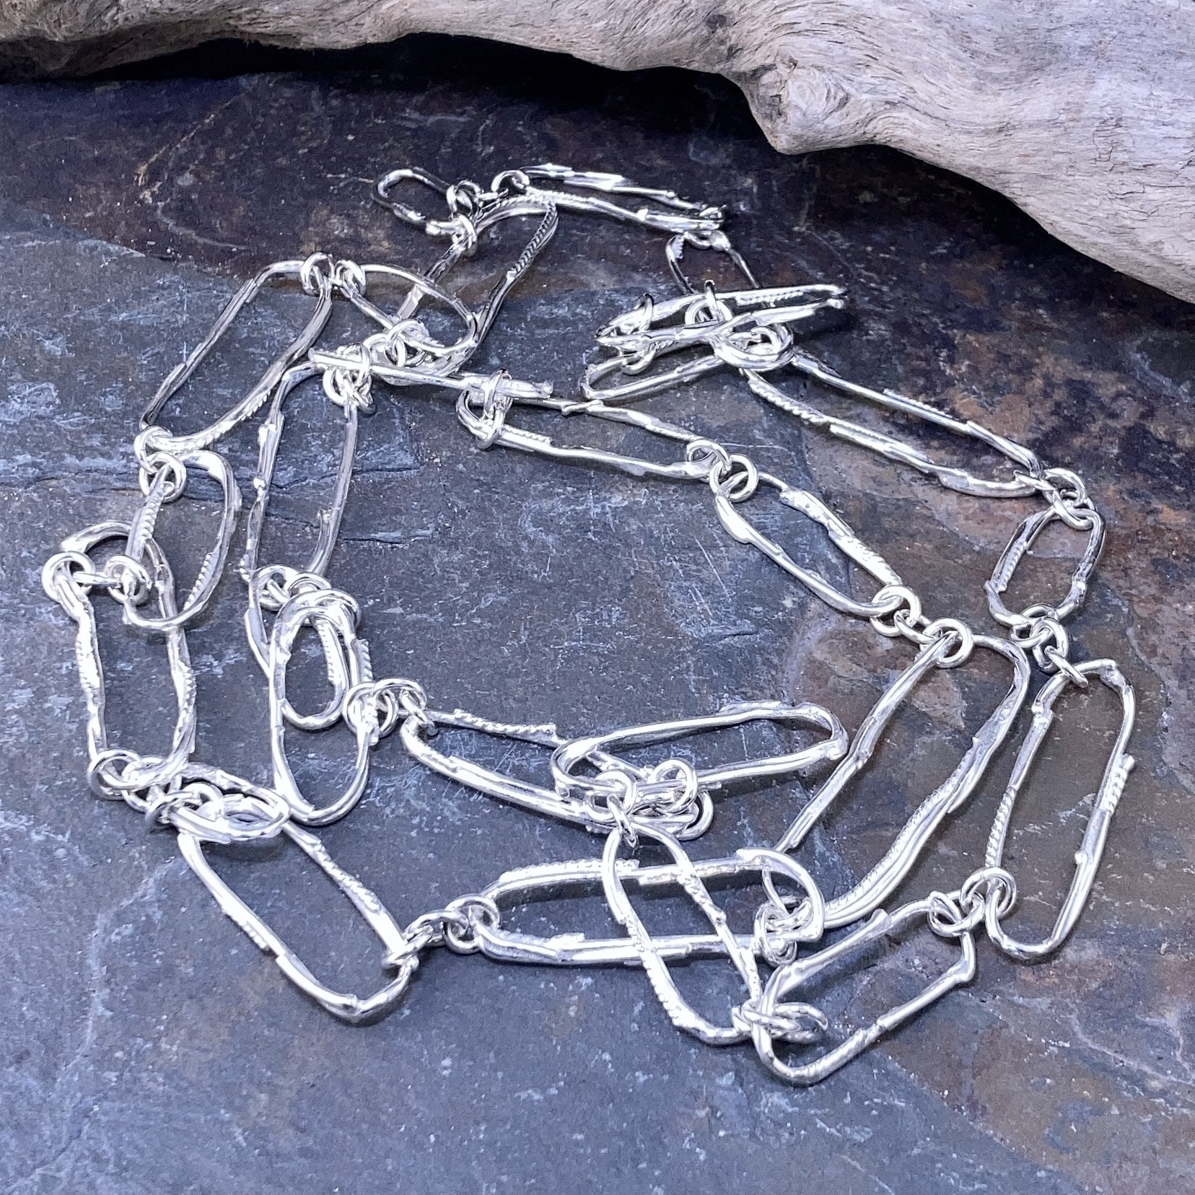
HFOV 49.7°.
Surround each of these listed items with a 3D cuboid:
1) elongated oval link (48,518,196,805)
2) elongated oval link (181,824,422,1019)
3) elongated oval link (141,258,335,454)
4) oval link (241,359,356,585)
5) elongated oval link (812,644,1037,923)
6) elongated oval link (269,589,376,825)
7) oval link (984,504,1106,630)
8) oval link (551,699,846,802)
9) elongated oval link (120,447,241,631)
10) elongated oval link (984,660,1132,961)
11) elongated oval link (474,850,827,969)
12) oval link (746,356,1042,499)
[{"bbox_3d":[-0.064,0.006,0.177,0.014,0.004,0.044,-18,58,-12],"label":"elongated oval link"},{"bbox_3d":[-0.037,0.037,0.157,0.037,0.003,0.014,37,63,22],"label":"elongated oval link"},{"bbox_3d":[-0.057,-0.040,0.209,0.017,0.003,0.045,18,58,12],"label":"elongated oval link"},{"bbox_3d":[-0.048,-0.021,0.212,0.016,0.004,0.051,-2,54,-2],"label":"oval link"},{"bbox_3d":[0.040,0.023,0.167,0.015,0.003,0.051,35,63,21],"label":"elongated oval link"},{"bbox_3d":[-0.039,0.015,0.185,0.014,0.004,0.039,-9,55,-7],"label":"elongated oval link"},{"bbox_3d":[0.065,-0.005,0.185,0.011,0.003,0.026,33,62,20],"label":"oval link"},{"bbox_3d":[0.013,0.020,0.166,0.038,0.003,0.010,-7,57,-8],"label":"oval link"},{"bbox_3d":[-0.060,-0.009,0.187,0.014,0.003,0.034,0,50,0],"label":"elongated oval link"},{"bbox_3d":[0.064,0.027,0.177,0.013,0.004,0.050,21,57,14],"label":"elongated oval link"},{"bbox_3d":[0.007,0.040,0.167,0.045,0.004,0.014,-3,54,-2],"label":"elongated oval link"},{"bbox_3d":[0.045,-0.027,0.200,0.049,0.003,0.012,27,60,17],"label":"oval link"}]

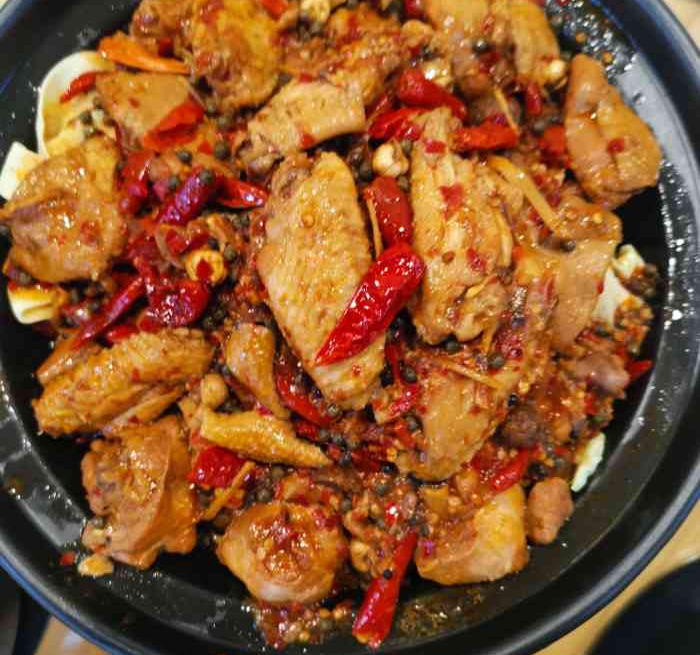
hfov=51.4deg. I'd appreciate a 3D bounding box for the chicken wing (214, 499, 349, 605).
[{"bbox_3d":[-0.026,0.086,0.277,0.048,0.030,0.039,9,81,6],"label":"chicken wing"}]

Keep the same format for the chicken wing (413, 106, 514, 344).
[{"bbox_3d":[0.044,-0.040,0.284,0.035,0.024,0.090,-8,80,3],"label":"chicken wing"}]

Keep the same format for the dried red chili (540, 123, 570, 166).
[{"bbox_3d":[0.081,-0.072,0.288,0.011,0.009,0.019,-7,80,2],"label":"dried red chili"}]

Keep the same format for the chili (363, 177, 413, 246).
[{"bbox_3d":[0.014,-0.043,0.277,0.015,0.012,0.030,-17,80,0],"label":"chili"}]

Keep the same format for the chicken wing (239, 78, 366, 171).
[{"bbox_3d":[-0.019,-0.083,0.298,0.052,0.022,0.026,-28,79,-1],"label":"chicken wing"}]

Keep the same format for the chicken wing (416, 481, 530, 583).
[{"bbox_3d":[0.046,0.077,0.274,0.041,0.028,0.034,-15,79,1],"label":"chicken wing"}]

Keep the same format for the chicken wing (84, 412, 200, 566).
[{"bbox_3d":[-0.075,0.059,0.266,0.039,0.030,0.049,-2,81,4],"label":"chicken wing"}]

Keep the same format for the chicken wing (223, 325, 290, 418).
[{"bbox_3d":[-0.033,0.016,0.275,0.016,0.017,0.040,-22,80,-1],"label":"chicken wing"}]

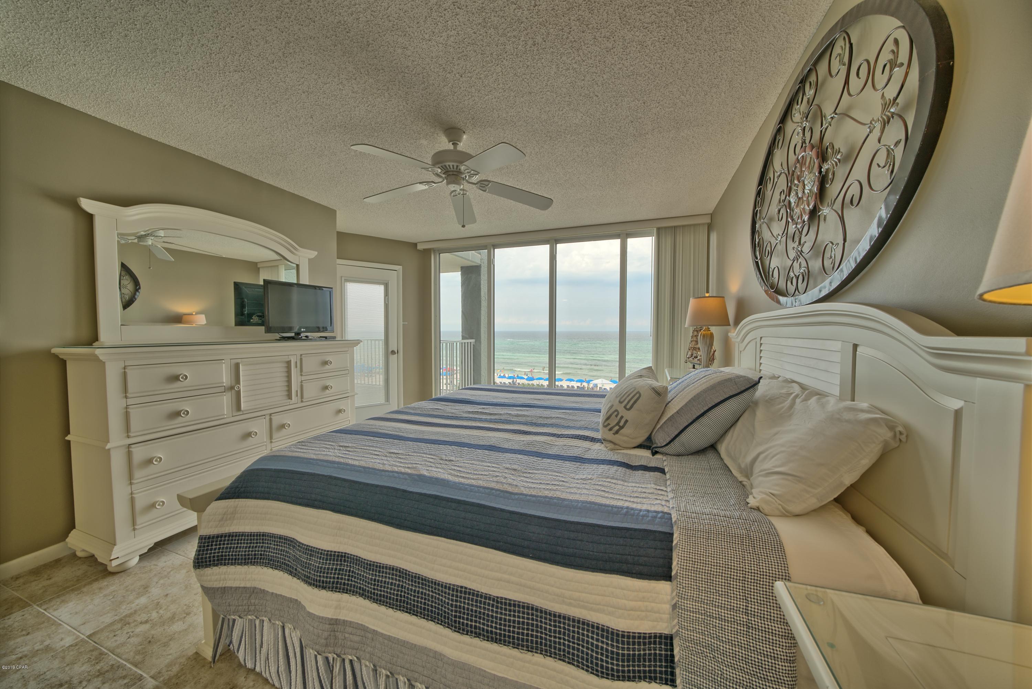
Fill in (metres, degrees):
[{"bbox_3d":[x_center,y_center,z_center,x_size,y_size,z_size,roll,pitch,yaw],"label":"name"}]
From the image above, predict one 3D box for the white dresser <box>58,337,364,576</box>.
[{"bbox_3d":[-1.954,0.566,2.551,0.468,1.143,1.680,1,2,20],"label":"white dresser"}]

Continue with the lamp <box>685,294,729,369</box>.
[{"bbox_3d":[1.478,-0.059,2.692,0.360,0.655,0.360,1,2,20],"label":"lamp"}]

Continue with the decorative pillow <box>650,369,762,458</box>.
[{"bbox_3d":[0.688,0.234,1.315,0.430,0.190,0.440,-43,-12,17],"label":"decorative pillow"}]

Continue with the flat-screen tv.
[{"bbox_3d":[-1.867,-0.272,2.991,0.170,0.495,0.645,1,2,20],"label":"flat-screen tv"}]

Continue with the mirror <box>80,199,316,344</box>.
[{"bbox_3d":[-2.145,-0.456,2.579,0.080,0.896,1.460,1,2,20],"label":"mirror"}]

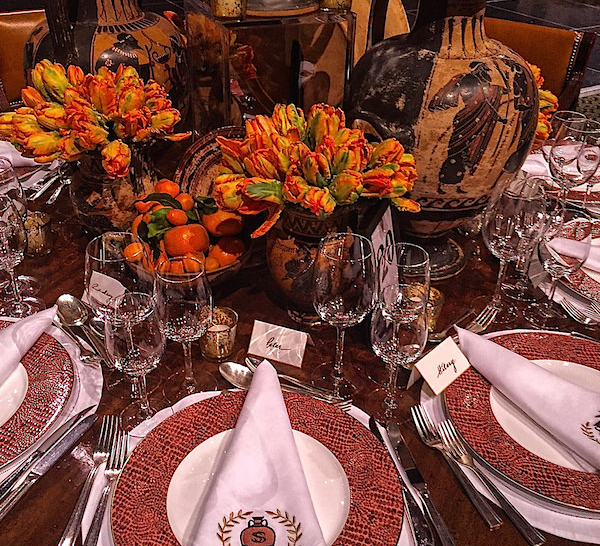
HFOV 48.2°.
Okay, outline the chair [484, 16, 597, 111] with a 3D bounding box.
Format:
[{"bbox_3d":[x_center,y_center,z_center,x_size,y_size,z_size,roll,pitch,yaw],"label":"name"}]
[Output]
[{"bbox_3d":[0.498,-0.255,2.123,0.490,0.940,0.580,20,38,26],"label":"chair"}]

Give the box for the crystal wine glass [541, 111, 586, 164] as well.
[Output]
[{"bbox_3d":[0.528,-0.218,1.374,0.084,0.213,0.084,15,36,18],"label":"crystal wine glass"}]

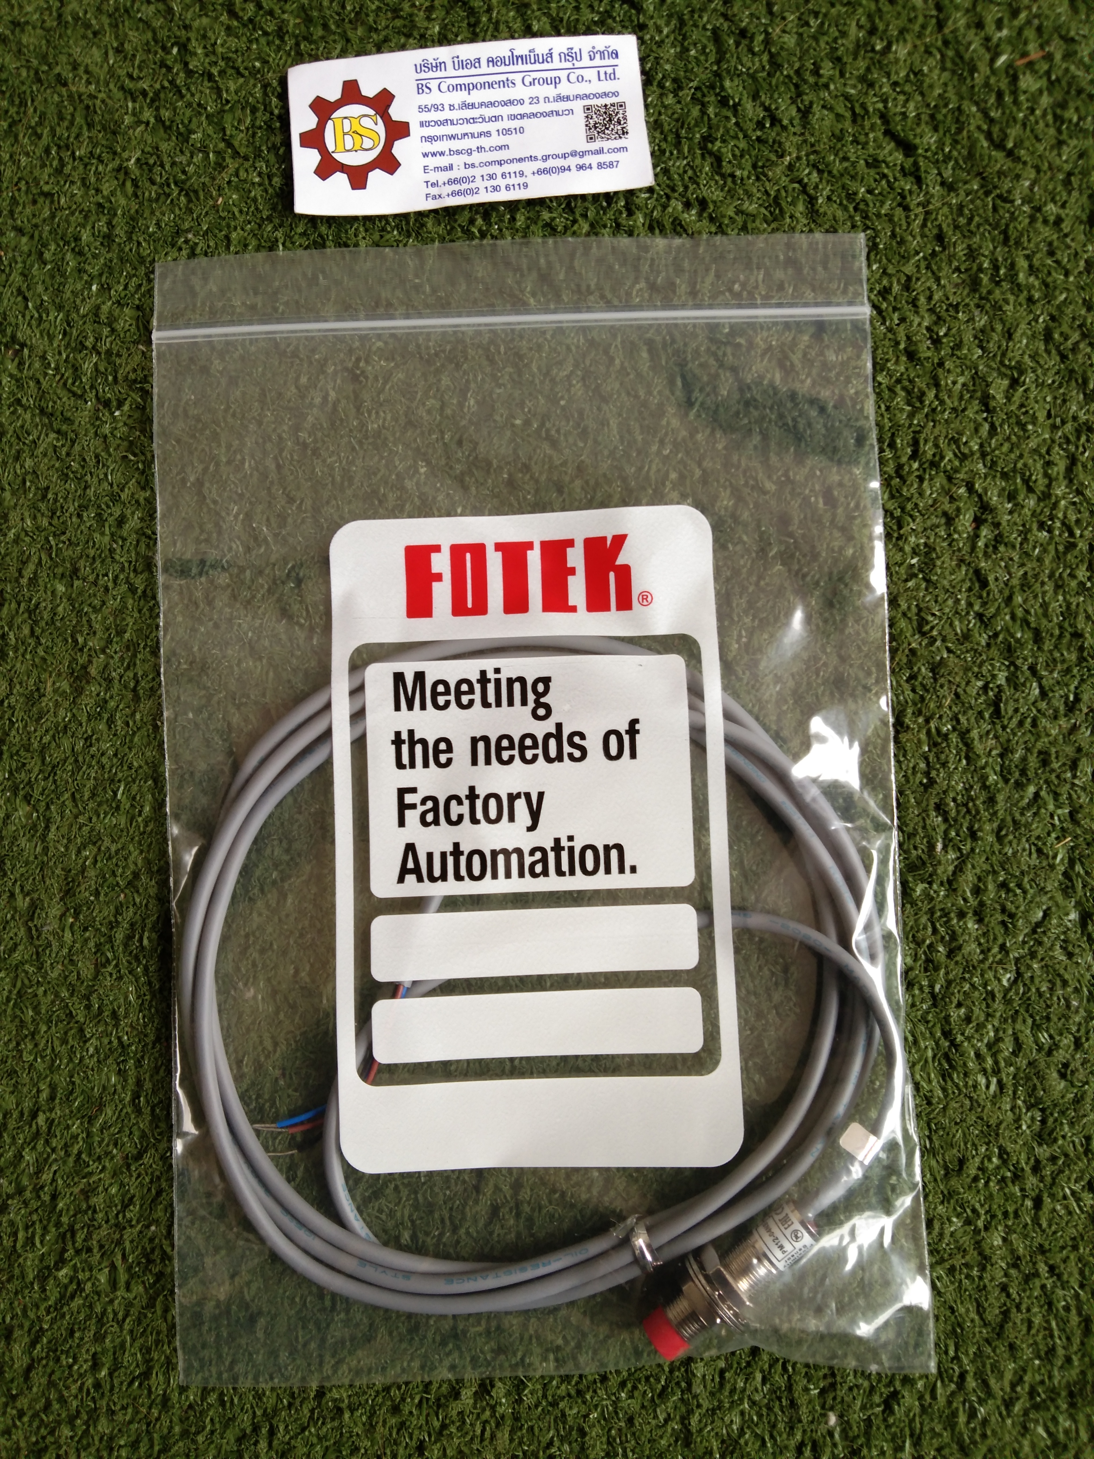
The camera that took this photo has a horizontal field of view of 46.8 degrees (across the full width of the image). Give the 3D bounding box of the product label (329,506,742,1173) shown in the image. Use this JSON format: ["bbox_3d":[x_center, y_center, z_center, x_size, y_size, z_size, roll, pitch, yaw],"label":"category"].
[{"bbox_3d":[-0.004,0.024,0.289,0.090,0.004,0.150,-2,84,3],"label":"product label"}]

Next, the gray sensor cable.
[{"bbox_3d":[-0.003,0.059,0.281,0.161,0.019,0.161,-2,86,2],"label":"gray sensor cable"}]

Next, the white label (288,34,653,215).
[{"bbox_3d":[-0.019,-0.146,0.304,0.086,0.005,0.040,-5,84,1],"label":"white label"}]

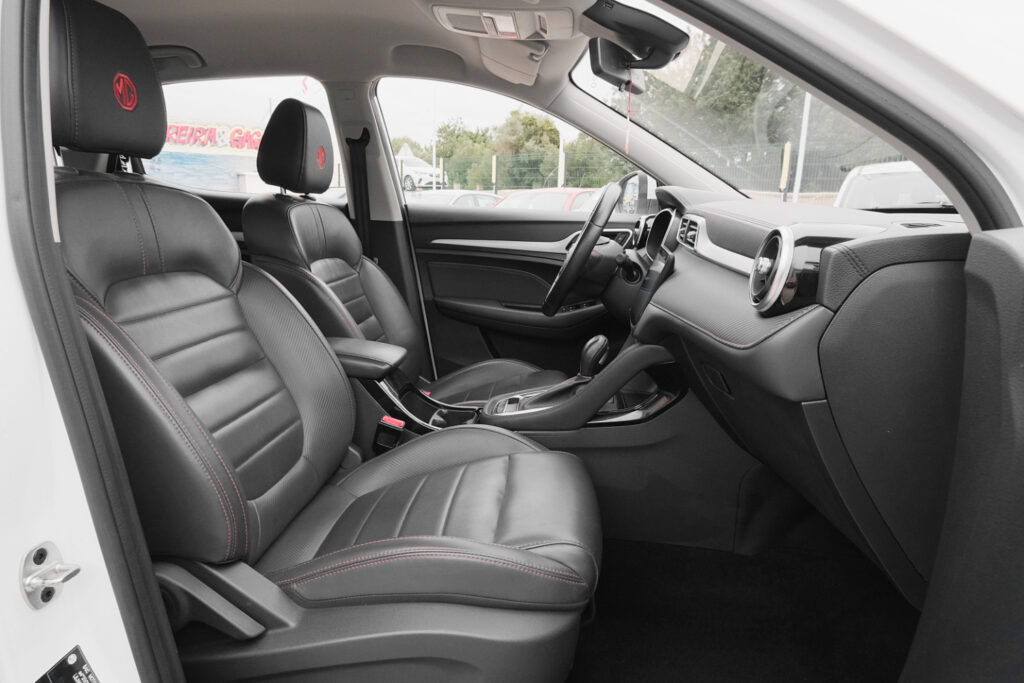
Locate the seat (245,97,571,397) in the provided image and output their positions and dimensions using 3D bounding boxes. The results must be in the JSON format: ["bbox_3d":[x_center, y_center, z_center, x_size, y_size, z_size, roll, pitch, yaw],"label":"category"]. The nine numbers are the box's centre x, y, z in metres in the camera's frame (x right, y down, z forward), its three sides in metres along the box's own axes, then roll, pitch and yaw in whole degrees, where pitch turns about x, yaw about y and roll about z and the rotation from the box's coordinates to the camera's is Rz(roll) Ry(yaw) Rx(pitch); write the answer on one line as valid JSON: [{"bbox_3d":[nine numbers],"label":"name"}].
[{"bbox_3d":[-0.210,-0.101,1.692,0.780,1.000,0.530,1,11,4],"label":"seat"}]

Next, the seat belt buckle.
[{"bbox_3d":[-0.242,0.189,1.272,0.045,0.090,0.028,18,12,0],"label":"seat belt buckle"}]

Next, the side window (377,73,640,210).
[{"bbox_3d":[0.039,-0.570,1.913,0.800,0.395,0.050,1,34,4],"label":"side window"}]

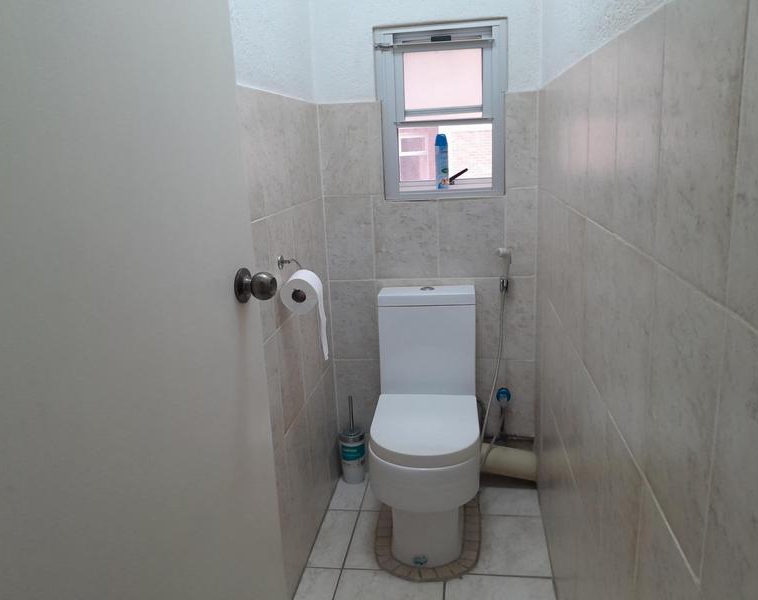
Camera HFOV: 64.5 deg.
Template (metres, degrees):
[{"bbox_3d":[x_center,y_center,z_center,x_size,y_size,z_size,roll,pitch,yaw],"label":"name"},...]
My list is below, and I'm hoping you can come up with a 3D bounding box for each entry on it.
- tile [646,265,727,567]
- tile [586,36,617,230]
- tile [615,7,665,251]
[{"bbox_3d":[0.382,0.140,0.760,0.010,0.328,0.235,-1,15,8],"label":"tile"},{"bbox_3d":[0.442,-0.317,1.178,0.010,0.335,0.247,-1,14,8],"label":"tile"},{"bbox_3d":[0.401,-0.249,0.928,0.010,0.339,0.242,-1,15,8],"label":"tile"}]

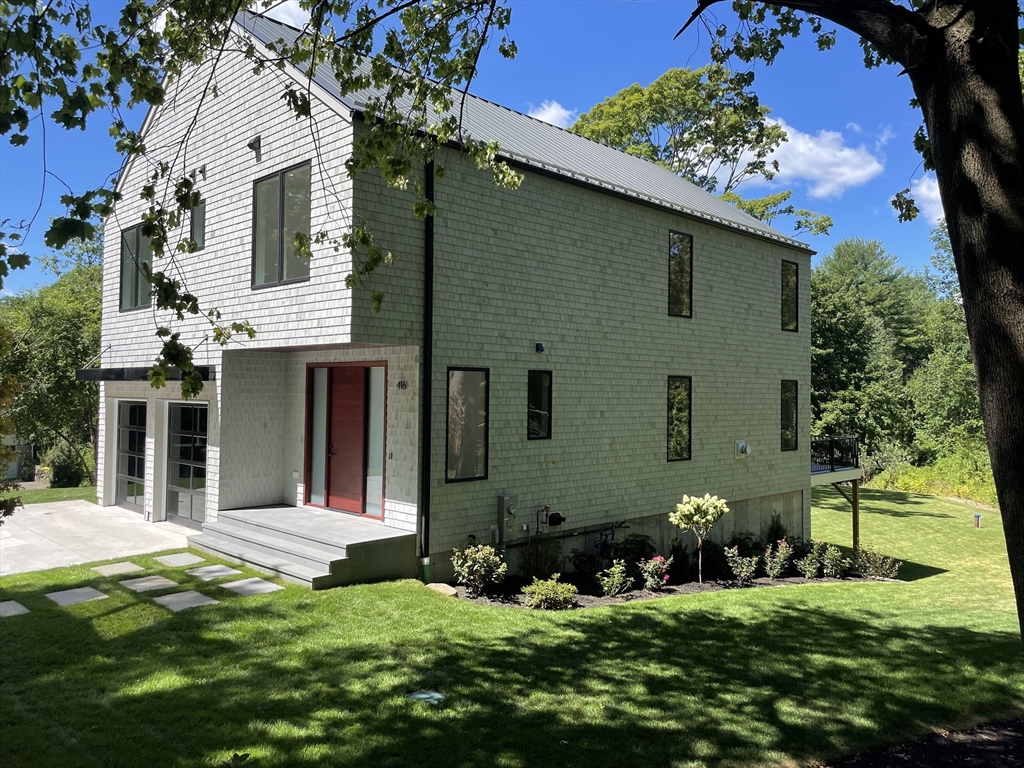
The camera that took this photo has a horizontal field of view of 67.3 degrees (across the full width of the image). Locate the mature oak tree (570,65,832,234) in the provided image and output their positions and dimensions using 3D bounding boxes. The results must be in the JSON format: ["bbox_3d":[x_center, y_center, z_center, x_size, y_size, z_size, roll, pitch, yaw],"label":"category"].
[{"bbox_3d":[8.500,-5.100,36.000,12.500,19.500,12.500,1,0,0],"label":"mature oak tree"}]

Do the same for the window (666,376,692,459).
[{"bbox_3d":[3.632,0.751,16.611,0.915,1.825,0.100,1,-1,-45],"label":"window"}]

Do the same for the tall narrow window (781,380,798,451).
[{"bbox_3d":[7.328,0.842,20.271,0.915,1.825,0.100,1,-1,-45],"label":"tall narrow window"}]

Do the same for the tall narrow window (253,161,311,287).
[{"bbox_3d":[-3.695,-2.482,12.267,0.100,1.825,1.840,1,-1,-45],"label":"tall narrow window"}]

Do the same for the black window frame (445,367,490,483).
[{"bbox_3d":[-0.698,0.652,12.324,0.915,1.825,0.100,1,-1,-45],"label":"black window frame"}]

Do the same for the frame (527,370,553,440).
[{"bbox_3d":[0.498,0.375,13.506,0.605,1.210,0.100,1,-1,-45],"label":"frame"}]

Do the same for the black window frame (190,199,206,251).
[{"bbox_3d":[-5.927,-2.962,14.532,0.100,0.910,0.610,1,-1,-45],"label":"black window frame"}]

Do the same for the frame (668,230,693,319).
[{"bbox_3d":[3.659,-2.355,16.624,0.915,1.825,0.100,1,-1,-45],"label":"frame"}]

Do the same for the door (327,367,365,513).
[{"bbox_3d":[-2.816,0.933,13.023,0.080,2.430,1.060,1,-1,-45],"label":"door"}]

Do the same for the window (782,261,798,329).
[{"bbox_3d":[7.335,-2.308,20.264,0.915,1.825,0.100,1,-1,-45],"label":"window"}]

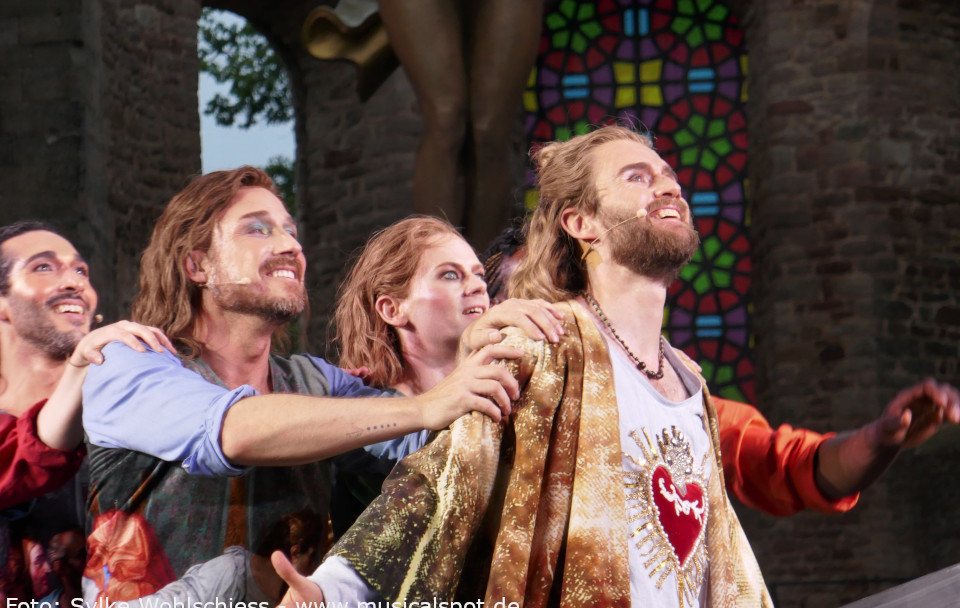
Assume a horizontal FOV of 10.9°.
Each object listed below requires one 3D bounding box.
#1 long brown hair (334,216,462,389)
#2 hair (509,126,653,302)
[{"bbox_3d":[-0.144,-0.001,9.100,0.230,0.310,0.200,-10,-9,33],"label":"long brown hair"},{"bbox_3d":[0.172,-0.150,8.400,0.240,0.290,0.200,-17,-13,32],"label":"hair"}]

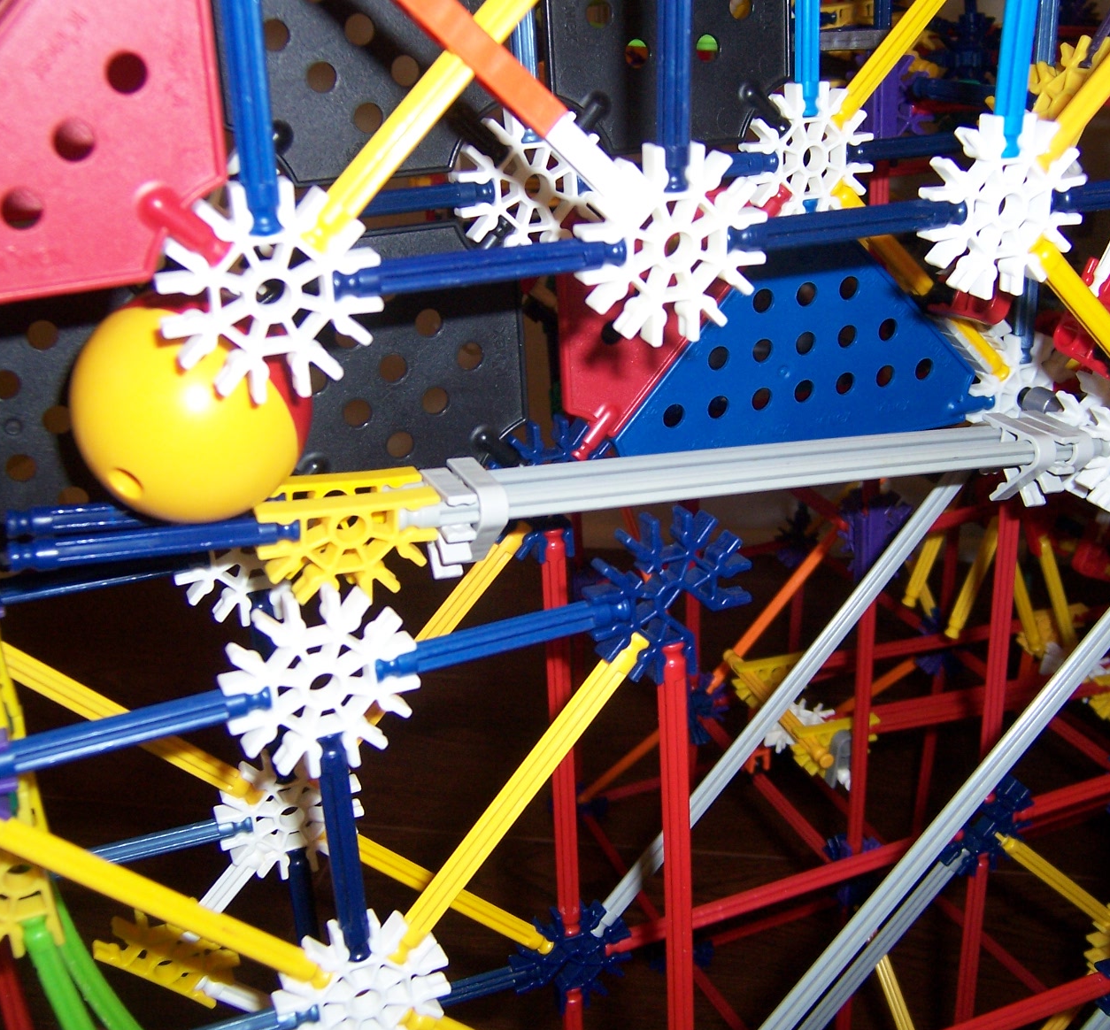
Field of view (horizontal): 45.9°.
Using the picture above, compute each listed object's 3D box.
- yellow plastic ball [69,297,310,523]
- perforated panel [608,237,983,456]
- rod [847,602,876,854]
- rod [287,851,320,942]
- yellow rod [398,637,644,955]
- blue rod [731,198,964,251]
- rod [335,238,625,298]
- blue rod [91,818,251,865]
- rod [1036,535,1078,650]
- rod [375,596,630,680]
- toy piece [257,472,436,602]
[{"bbox_3d":[-0.070,-0.020,0.254,0.044,0.044,0.044,-12,23,-20],"label":"yellow plastic ball"},{"bbox_3d":[0.067,-0.047,0.345,0.123,0.066,0.006,-11,25,-20],"label":"perforated panel"},{"bbox_3d":[0.120,0.081,0.512,0.006,0.130,0.006,-11,24,-19],"label":"rod"},{"bbox_3d":[-0.065,0.112,0.346,0.006,0.054,0.006,-11,23,-21],"label":"rod"},{"bbox_3d":[-0.008,0.060,0.275,0.086,0.006,0.006,-51,30,2],"label":"yellow rod"},{"bbox_3d":[0.058,-0.056,0.255,0.054,0.006,0.006,-11,22,-19],"label":"blue rod"},{"bbox_3d":[-0.012,-0.044,0.232,0.054,0.006,0.006,-11,24,-19],"label":"rod"},{"bbox_3d":[-0.102,0.085,0.327,0.054,0.006,0.006,-12,23,-20],"label":"blue rod"},{"bbox_3d":[0.229,0.043,0.590,0.006,0.086,0.006,-32,29,-11],"label":"rod"},{"bbox_3d":[-0.009,0.025,0.264,0.054,0.006,0.006,-12,22,-21],"label":"rod"},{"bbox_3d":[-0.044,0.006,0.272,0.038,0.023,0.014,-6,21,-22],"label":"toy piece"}]

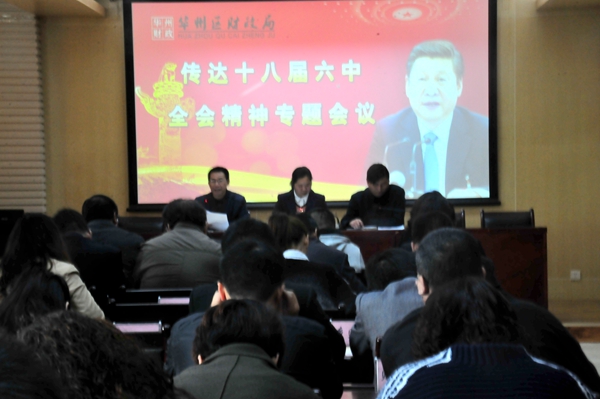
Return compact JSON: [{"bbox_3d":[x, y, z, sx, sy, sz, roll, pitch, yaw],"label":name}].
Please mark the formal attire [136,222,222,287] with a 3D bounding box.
[{"bbox_3d":[-0.514,0.405,6.350,0.530,0.600,0.460,-1,2,0],"label":"formal attire"}]

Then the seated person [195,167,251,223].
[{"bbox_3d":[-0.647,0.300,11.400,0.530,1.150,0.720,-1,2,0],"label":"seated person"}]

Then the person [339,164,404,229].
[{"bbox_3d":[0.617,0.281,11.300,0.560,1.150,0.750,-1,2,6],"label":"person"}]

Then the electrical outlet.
[{"bbox_3d":[2.502,0.686,12.400,0.086,0.086,0.012,-1,2,0],"label":"electrical outlet"}]

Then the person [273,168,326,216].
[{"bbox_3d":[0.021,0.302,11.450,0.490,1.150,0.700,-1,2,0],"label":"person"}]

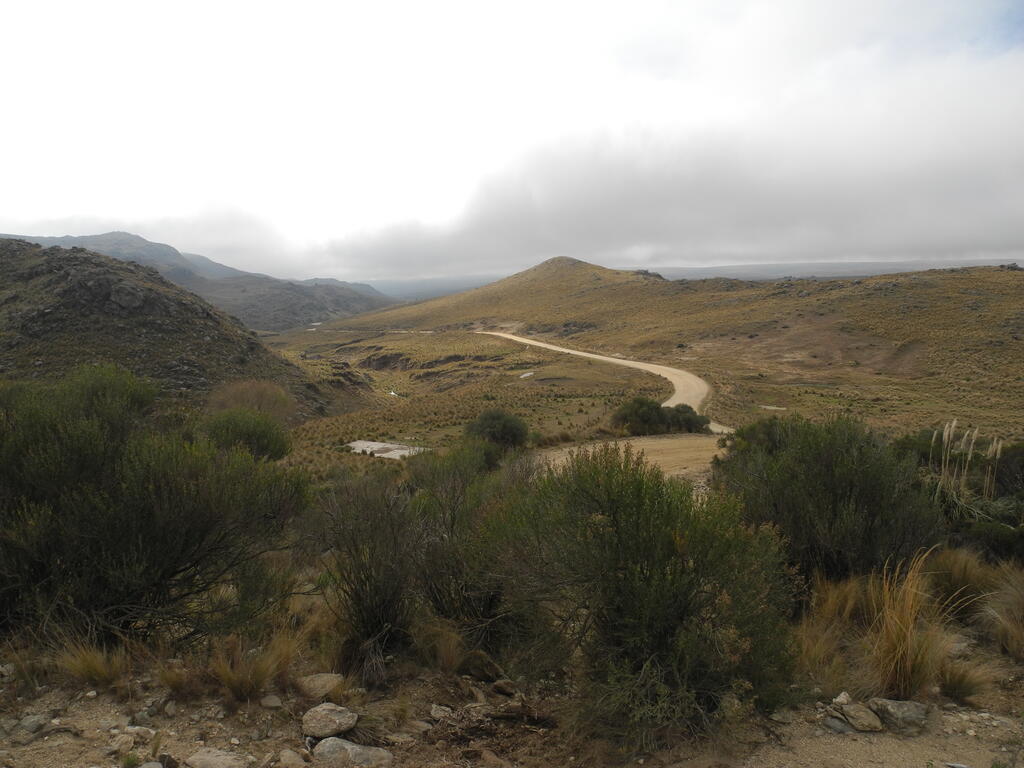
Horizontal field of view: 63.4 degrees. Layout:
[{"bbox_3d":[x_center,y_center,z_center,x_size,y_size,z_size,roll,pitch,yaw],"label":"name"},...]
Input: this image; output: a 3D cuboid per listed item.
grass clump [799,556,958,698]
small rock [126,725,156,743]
[{"bbox_3d":[1.637,1.079,3.775,0.740,0.644,0.592,0,7,0],"label":"grass clump"},{"bbox_3d":[-1.397,1.318,3.124,0.103,0.045,0.074,-4,9,-24],"label":"small rock"}]

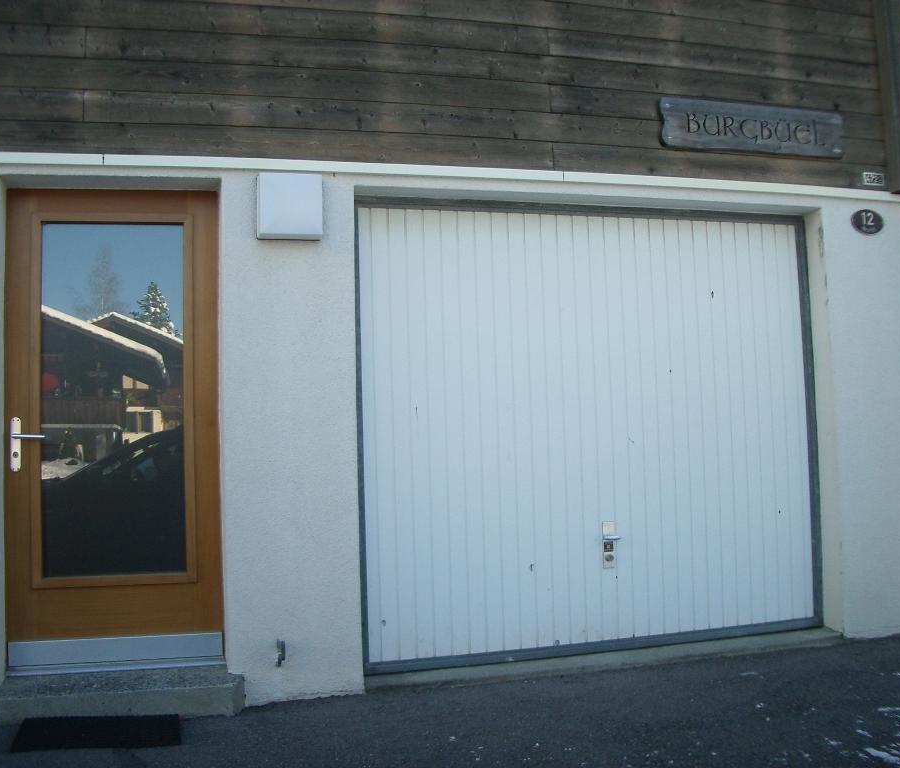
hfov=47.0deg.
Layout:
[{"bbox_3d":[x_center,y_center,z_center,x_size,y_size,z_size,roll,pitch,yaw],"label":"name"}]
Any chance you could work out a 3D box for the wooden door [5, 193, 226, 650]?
[{"bbox_3d":[-1.447,0.147,4.448,0.898,1.945,0.071,-1,-4,-16],"label":"wooden door"}]

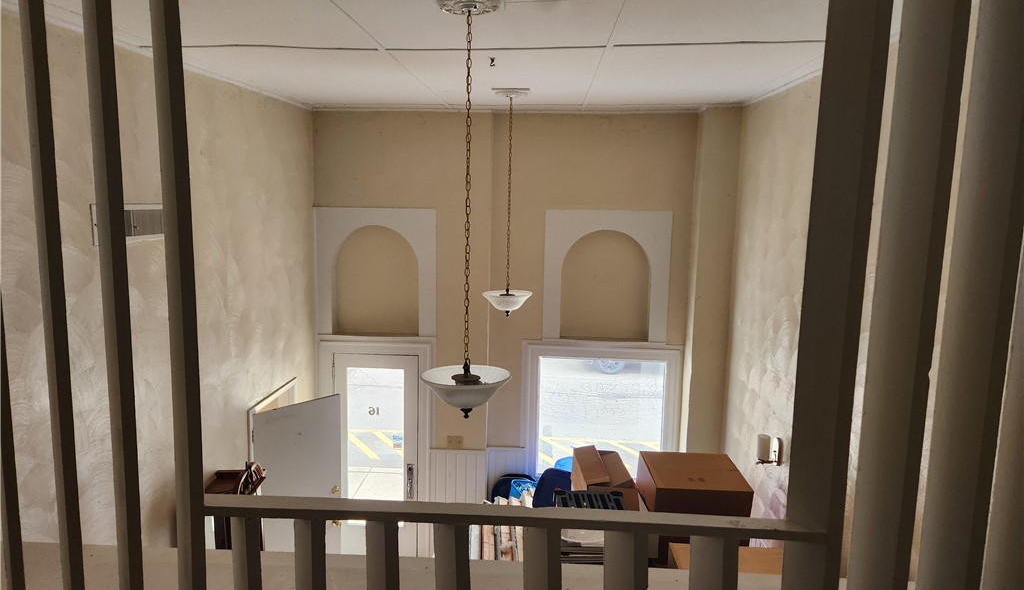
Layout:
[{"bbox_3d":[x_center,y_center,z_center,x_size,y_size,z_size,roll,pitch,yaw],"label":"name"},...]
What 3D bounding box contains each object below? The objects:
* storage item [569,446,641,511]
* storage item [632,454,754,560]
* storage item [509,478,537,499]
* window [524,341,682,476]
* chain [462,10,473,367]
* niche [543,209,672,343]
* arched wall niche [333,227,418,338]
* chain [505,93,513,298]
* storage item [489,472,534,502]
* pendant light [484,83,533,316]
[{"bbox_3d":[0.718,1.475,5.315,0.390,0.380,0.700,1,9,-1],"label":"storage item"},{"bbox_3d":[1.415,1.686,5.337,0.700,0.660,0.700,1,9,3],"label":"storage item"},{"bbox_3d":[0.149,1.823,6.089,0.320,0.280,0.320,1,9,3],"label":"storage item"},{"bbox_3d":[0.867,1.166,6.709,1.550,1.410,0.130,1,9,3],"label":"window"},{"bbox_3d":[-0.199,-0.452,3.069,0.025,1.587,0.025,2,8,4],"label":"chain"},{"bbox_3d":[0.869,-0.171,6.271,1.140,1.195,0.130,2,8,4],"label":"niche"},{"bbox_3d":[-1.321,-0.153,6.636,0.853,1.060,0.110,1,9,3],"label":"arched wall niche"},{"bbox_3d":[-0.020,-0.794,5.482,0.025,1.562,0.025,2,8,4],"label":"chain"},{"bbox_3d":[0.028,1.933,6.487,0.420,0.380,0.260,1,9,3],"label":"storage item"},{"bbox_3d":[-0.022,-0.710,5.493,0.420,1.793,0.420,2,8,4],"label":"pendant light"}]

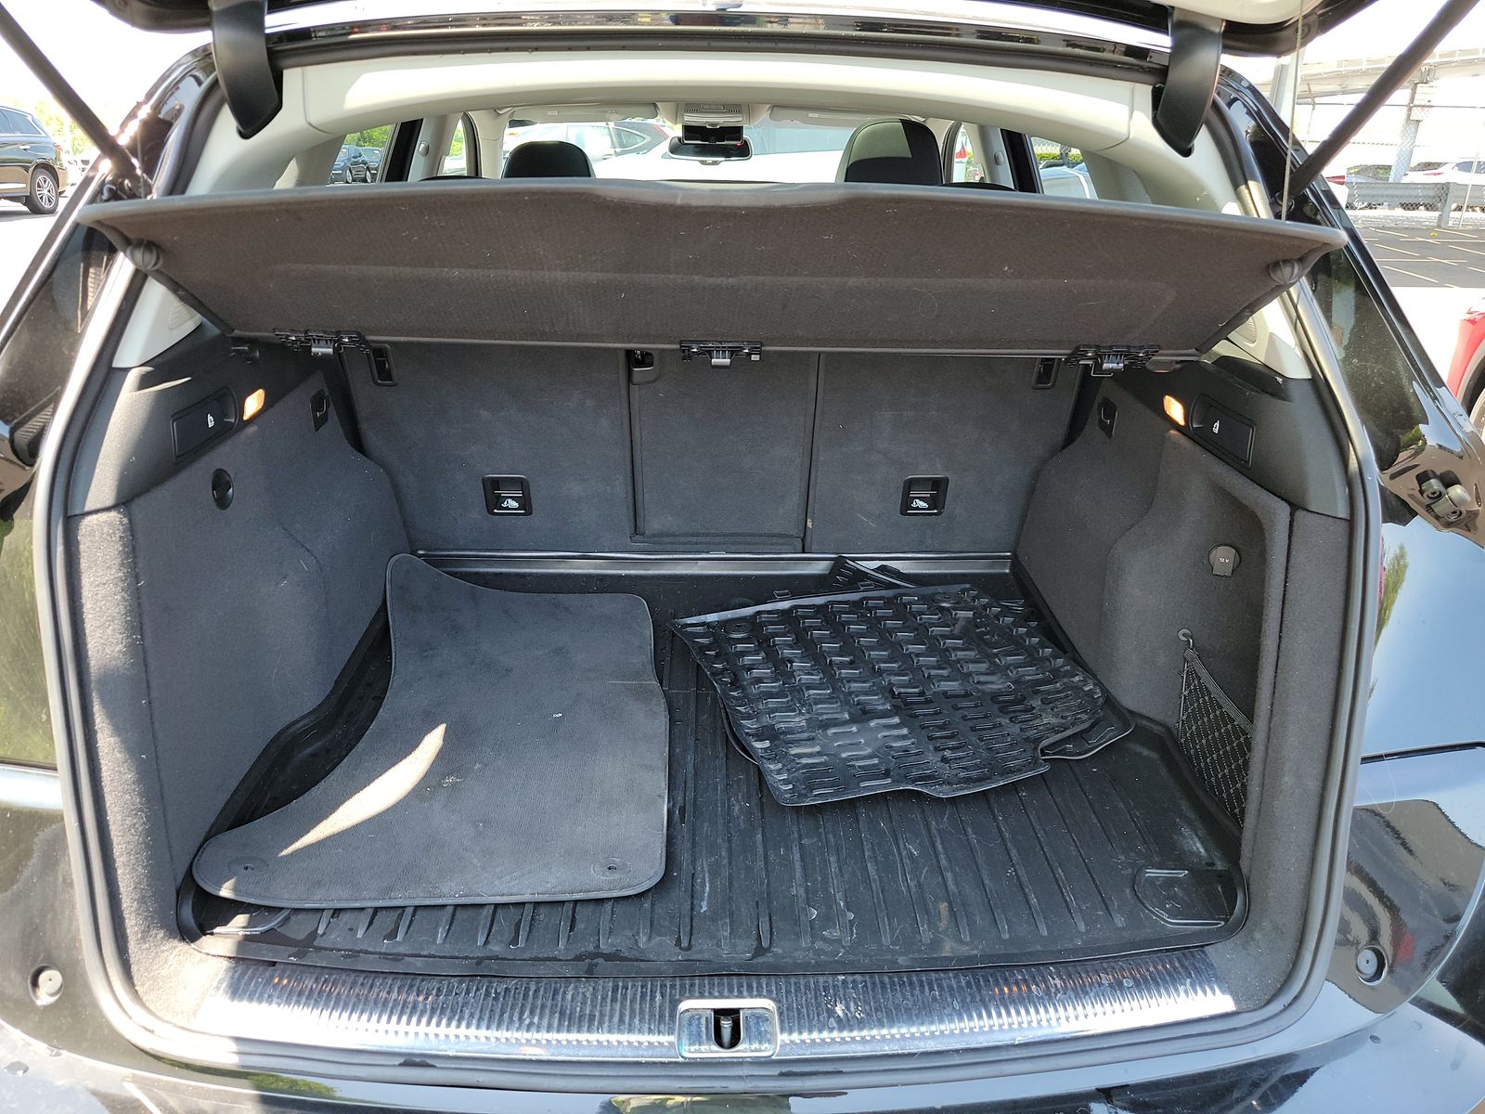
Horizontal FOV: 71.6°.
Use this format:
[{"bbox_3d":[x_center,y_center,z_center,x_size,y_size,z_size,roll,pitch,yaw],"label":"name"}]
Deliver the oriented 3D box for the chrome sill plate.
[{"bbox_3d":[-0.015,0.388,0.902,0.900,0.040,0.110,0,23,-2],"label":"chrome sill plate"}]

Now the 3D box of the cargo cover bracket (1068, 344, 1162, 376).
[{"bbox_3d":[0.501,-0.266,1.393,0.122,0.040,0.045,0,23,-2],"label":"cargo cover bracket"}]

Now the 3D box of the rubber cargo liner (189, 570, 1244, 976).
[{"bbox_3d":[-0.023,0.185,1.325,1.060,0.050,0.890,0,23,-2],"label":"rubber cargo liner"}]

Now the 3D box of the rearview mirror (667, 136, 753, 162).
[{"bbox_3d":[-0.091,-1.148,2.901,0.245,0.070,0.050,6,23,11],"label":"rearview mirror"}]

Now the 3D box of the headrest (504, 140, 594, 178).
[{"bbox_3d":[-0.441,-0.862,2.380,0.240,0.200,0.120,0,23,-2],"label":"headrest"}]

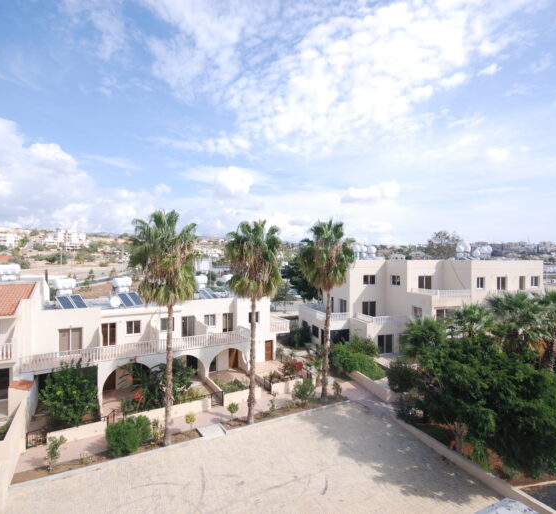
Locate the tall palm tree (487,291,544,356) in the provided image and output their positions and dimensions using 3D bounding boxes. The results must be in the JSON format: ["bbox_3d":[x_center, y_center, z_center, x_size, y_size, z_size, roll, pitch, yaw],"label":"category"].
[{"bbox_3d":[17.642,5.948,23.800,3.600,6.950,3.600,0,-1,-14],"label":"tall palm tree"}]

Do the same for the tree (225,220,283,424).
[{"bbox_3d":[-1.655,4.369,21.377,3.830,13.440,3.830,1,1,0],"label":"tree"}]

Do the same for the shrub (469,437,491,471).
[{"bbox_3d":[10.503,10.320,16.700,1.000,1.300,1.000,1,1,0],"label":"shrub"}]

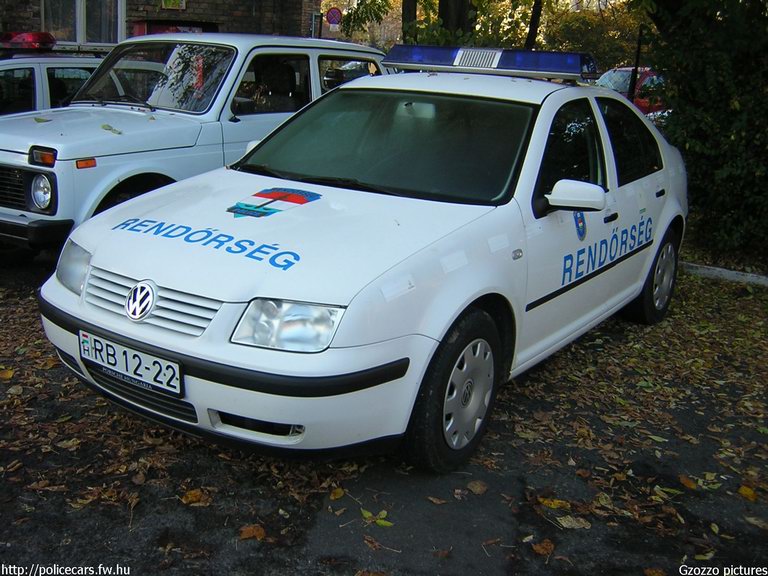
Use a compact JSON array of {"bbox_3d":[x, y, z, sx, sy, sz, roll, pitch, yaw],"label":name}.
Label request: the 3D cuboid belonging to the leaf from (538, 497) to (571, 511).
[{"bbox_3d":[0.604,0.768,2.841,0.110,0.015,0.045,6,15,12],"label":"leaf"}]

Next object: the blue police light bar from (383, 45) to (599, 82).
[{"bbox_3d":[0.555,-1.223,4.325,1.210,0.140,0.270,13,18,33],"label":"blue police light bar"}]

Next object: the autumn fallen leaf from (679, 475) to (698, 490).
[{"bbox_3d":[1.158,0.740,3.044,0.039,0.015,0.095,-3,16,-19],"label":"autumn fallen leaf"}]

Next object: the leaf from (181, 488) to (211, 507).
[{"bbox_3d":[-0.644,0.728,2.752,0.089,0.022,0.105,-12,21,-43],"label":"leaf"}]

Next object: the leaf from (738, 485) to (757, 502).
[{"bbox_3d":[1.358,0.766,2.981,0.052,0.015,0.102,1,15,-6],"label":"leaf"}]

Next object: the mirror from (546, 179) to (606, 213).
[{"bbox_3d":[0.802,-0.388,3.347,0.220,0.130,0.125,13,18,33],"label":"mirror"}]

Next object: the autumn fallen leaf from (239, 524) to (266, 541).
[{"bbox_3d":[-0.422,0.787,2.574,0.086,0.020,0.070,1,15,-7],"label":"autumn fallen leaf"}]

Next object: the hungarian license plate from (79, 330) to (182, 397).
[{"bbox_3d":[-0.864,0.247,2.692,0.520,0.112,0.020,13,17,33],"label":"hungarian license plate"}]

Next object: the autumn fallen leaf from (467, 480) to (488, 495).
[{"bbox_3d":[0.342,0.733,2.930,0.074,0.012,0.078,-8,18,-34],"label":"autumn fallen leaf"}]

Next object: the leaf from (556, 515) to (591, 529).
[{"bbox_3d":[0.648,0.801,2.727,0.108,0.015,0.067,2,15,-4],"label":"leaf"}]

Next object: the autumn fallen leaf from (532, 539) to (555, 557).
[{"bbox_3d":[0.515,0.835,2.567,0.073,0.020,0.063,-3,16,-20],"label":"autumn fallen leaf"}]

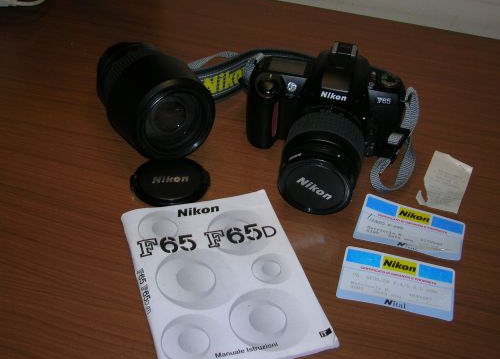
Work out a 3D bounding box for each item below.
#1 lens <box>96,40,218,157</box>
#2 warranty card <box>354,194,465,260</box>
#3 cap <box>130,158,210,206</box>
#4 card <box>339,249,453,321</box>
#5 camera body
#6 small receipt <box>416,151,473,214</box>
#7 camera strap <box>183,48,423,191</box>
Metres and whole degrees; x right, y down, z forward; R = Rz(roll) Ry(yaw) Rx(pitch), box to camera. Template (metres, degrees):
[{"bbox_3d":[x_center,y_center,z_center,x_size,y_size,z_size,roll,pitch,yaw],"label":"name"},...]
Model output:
[{"bbox_3d":[-0.094,-0.078,0.613,0.079,0.079,0.111,-20,41,-26],"label":"lens"},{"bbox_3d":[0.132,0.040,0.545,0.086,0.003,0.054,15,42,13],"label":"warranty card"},{"bbox_3d":[-0.067,0.001,0.570,0.067,0.009,0.066,2,40,-2],"label":"cap"},{"bbox_3d":[0.111,0.077,0.501,0.086,0.001,0.054,11,41,9],"label":"card"},{"bbox_3d":[0.061,-0.048,0.569,0.141,0.094,0.135,10,46,7],"label":"camera body"},{"bbox_3d":[0.175,0.000,0.593,0.039,0.005,0.081,19,43,17],"label":"small receipt"},{"bbox_3d":[0.040,-0.092,0.630,0.240,0.085,0.180,10,41,7],"label":"camera strap"}]

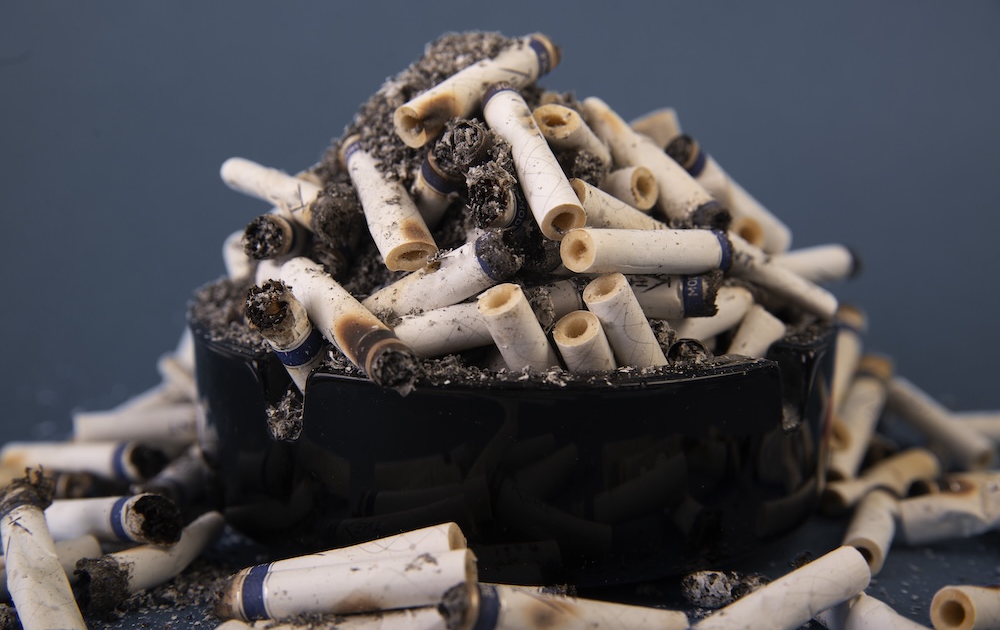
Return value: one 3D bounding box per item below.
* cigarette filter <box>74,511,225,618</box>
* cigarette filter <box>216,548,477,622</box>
[{"bbox_3d":[-0.055,0.039,0.295,0.009,0.009,0.034,5,11,23],"label":"cigarette filter"},{"bbox_3d":[-0.023,0.040,0.268,0.039,0.008,0.008,-8,7,13],"label":"cigarette filter"}]

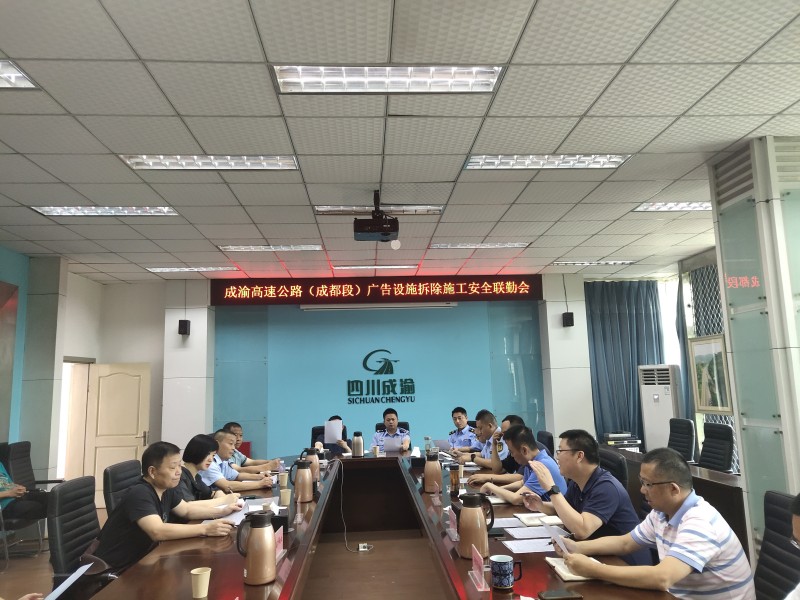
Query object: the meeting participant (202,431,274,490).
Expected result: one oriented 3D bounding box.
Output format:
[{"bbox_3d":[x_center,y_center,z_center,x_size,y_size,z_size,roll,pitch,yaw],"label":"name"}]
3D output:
[{"bbox_3d":[-1.361,1.683,4.833,0.720,1.280,0.520,-1,-8,-3],"label":"meeting participant"}]

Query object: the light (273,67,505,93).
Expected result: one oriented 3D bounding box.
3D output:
[{"bbox_3d":[-0.056,-1.170,3.136,1.200,0.080,0.300,-1,-8,-3],"label":"light"}]

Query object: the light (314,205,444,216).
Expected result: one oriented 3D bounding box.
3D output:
[{"bbox_3d":[-0.183,-0.837,5.480,1.200,0.080,0.300,-1,-8,-3],"label":"light"}]

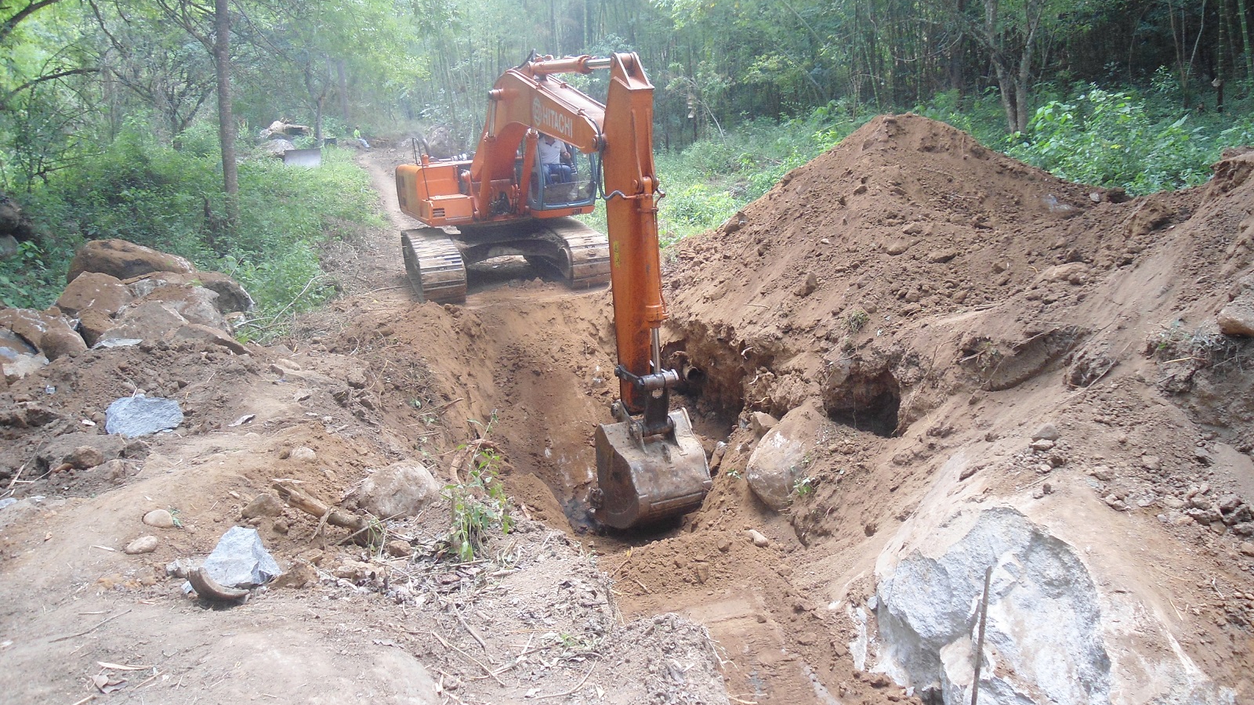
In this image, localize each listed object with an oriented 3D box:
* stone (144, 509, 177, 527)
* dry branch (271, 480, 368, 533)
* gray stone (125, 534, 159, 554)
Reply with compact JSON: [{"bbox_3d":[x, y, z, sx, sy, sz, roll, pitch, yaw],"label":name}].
[{"bbox_3d":[-2.289,0.811,4.600,0.145,0.075,0.115,-9,17,-26],"label":"stone"},{"bbox_3d":[-1.516,0.767,4.650,0.680,0.130,0.130,15,19,31],"label":"dry branch"},{"bbox_3d":[-2.212,0.874,4.300,0.145,0.075,0.105,-10,17,-27],"label":"gray stone"}]

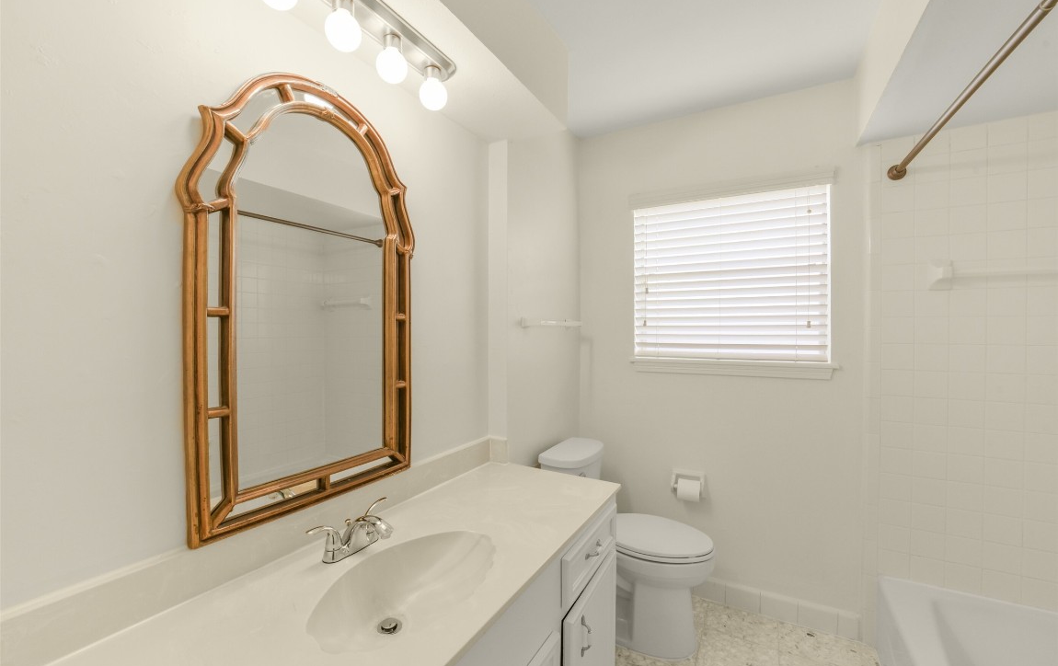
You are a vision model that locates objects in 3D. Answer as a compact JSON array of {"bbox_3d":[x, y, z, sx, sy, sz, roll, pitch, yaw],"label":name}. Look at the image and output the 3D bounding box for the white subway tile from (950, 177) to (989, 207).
[{"bbox_3d":[1.735,-0.556,1.624,0.107,0.108,0.009,0,1,27],"label":"white subway tile"}]

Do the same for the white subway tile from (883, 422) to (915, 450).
[{"bbox_3d":[1.557,0.430,1.744,0.107,0.108,0.009,0,0,30],"label":"white subway tile"}]

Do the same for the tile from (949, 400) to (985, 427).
[{"bbox_3d":[1.724,0.317,1.627,0.108,0.108,0.009,0,1,27],"label":"tile"}]

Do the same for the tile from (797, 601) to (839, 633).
[{"bbox_3d":[1.308,1.288,1.867,0.151,0.112,0.010,0,1,26],"label":"tile"}]

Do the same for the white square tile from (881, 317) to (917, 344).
[{"bbox_3d":[1.558,-0.010,1.741,0.107,0.108,0.009,0,0,30],"label":"white square tile"}]

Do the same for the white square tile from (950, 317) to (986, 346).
[{"bbox_3d":[1.735,-0.008,1.631,0.107,0.108,0.010,0,0,27],"label":"white square tile"}]

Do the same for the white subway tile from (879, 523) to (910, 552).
[{"bbox_3d":[1.542,0.866,1.736,0.107,0.108,0.009,0,1,27],"label":"white subway tile"}]

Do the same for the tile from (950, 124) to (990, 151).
[{"bbox_3d":[1.735,-0.767,1.623,0.107,0.093,0.010,0,0,27],"label":"tile"}]

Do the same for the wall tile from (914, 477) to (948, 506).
[{"bbox_3d":[1.639,0.648,1.687,0.107,0.108,0.010,0,0,27],"label":"wall tile"}]

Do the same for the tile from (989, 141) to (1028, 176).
[{"bbox_3d":[1.844,-0.669,1.586,0.108,0.108,0.008,0,1,26],"label":"tile"}]

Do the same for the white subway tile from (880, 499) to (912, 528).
[{"bbox_3d":[1.544,0.757,1.736,0.107,0.108,0.010,0,0,27],"label":"white subway tile"}]

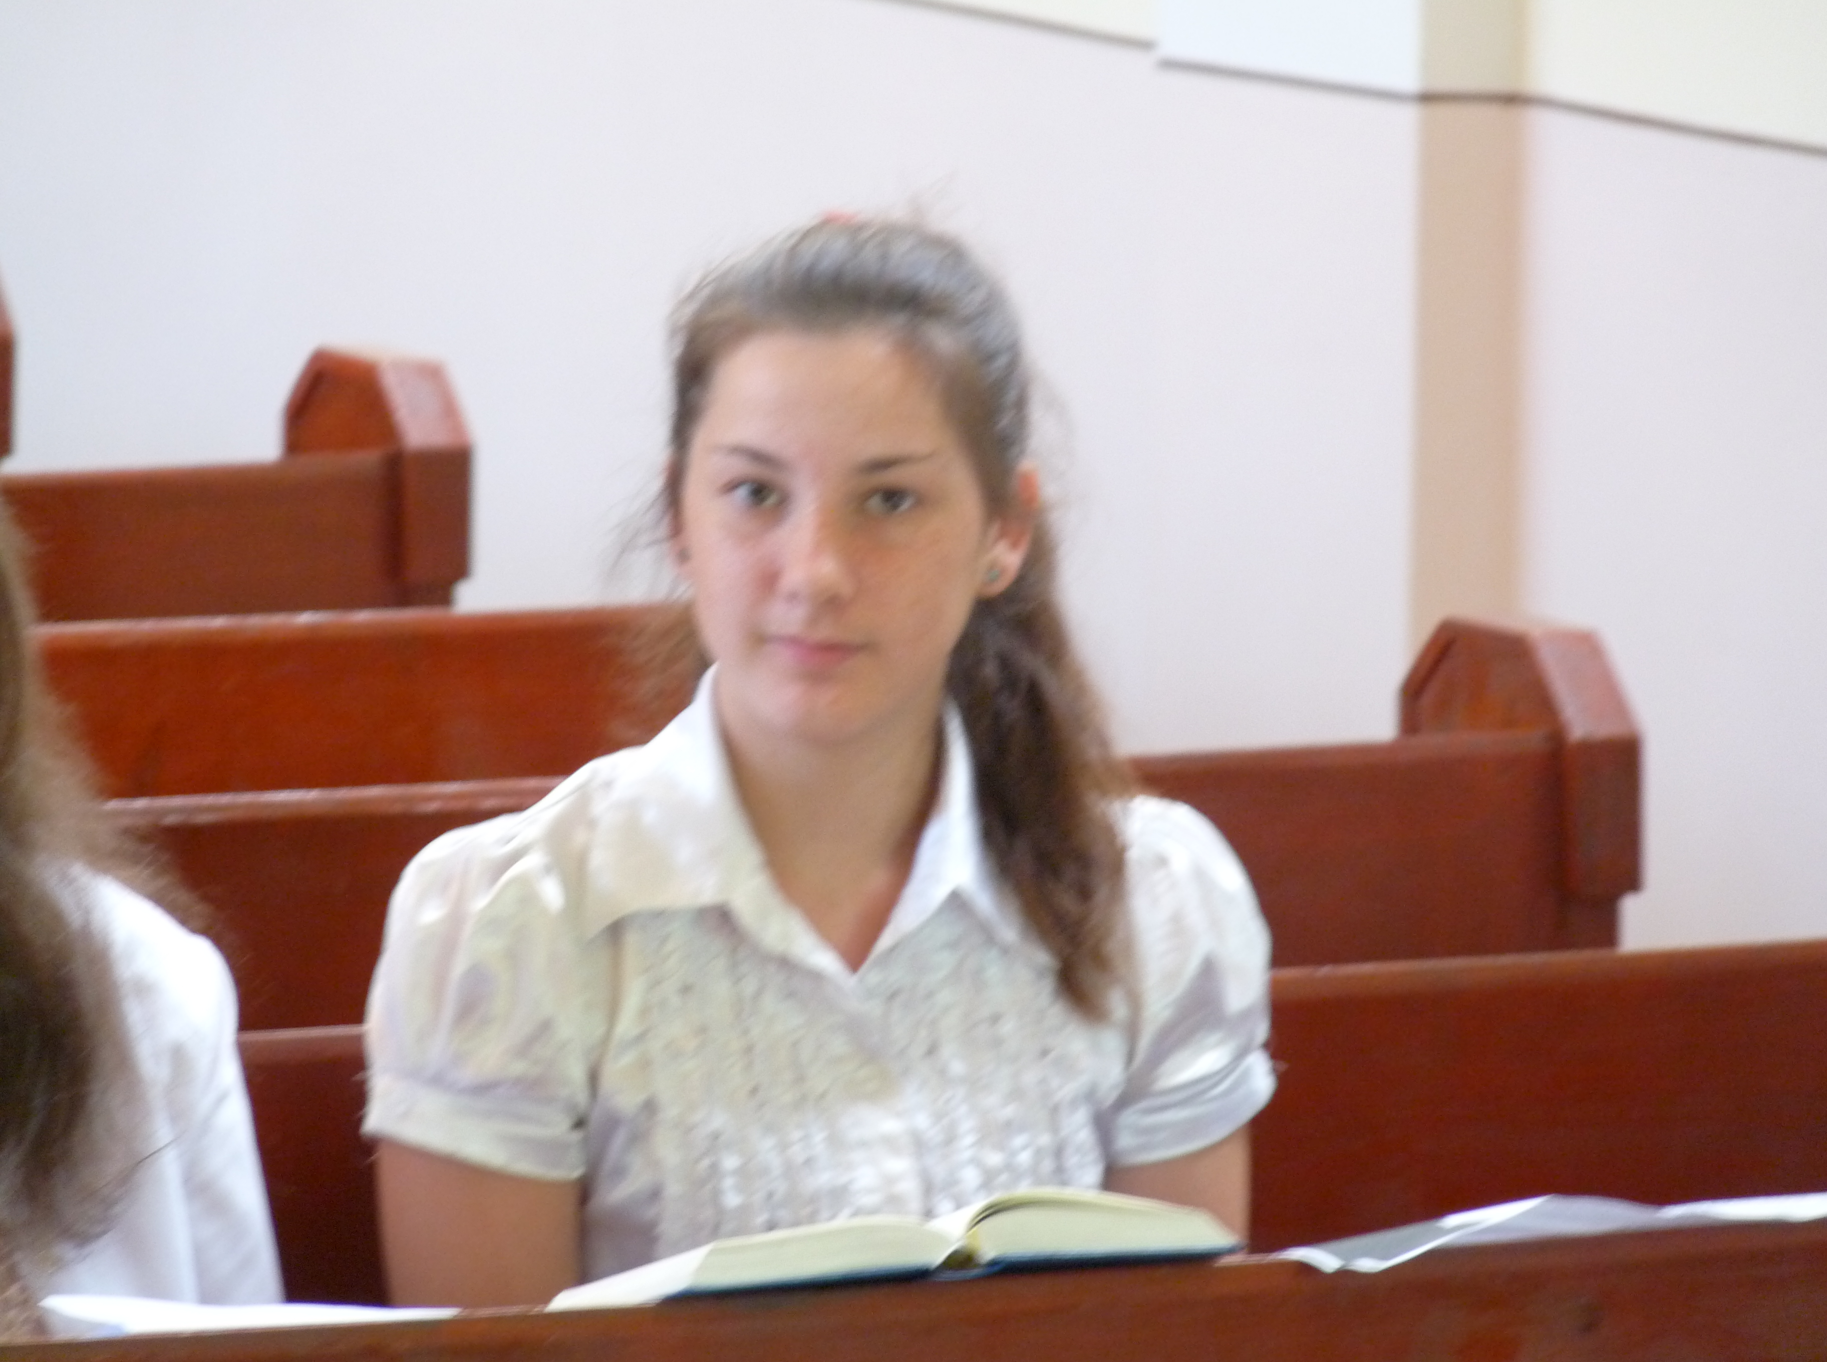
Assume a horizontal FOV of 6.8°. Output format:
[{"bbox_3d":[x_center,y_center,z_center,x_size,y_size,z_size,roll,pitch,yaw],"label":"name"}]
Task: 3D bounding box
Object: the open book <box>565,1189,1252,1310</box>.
[{"bbox_3d":[-0.016,0.239,6.310,0.255,0.034,0.170,-4,-8,-22],"label":"open book"}]

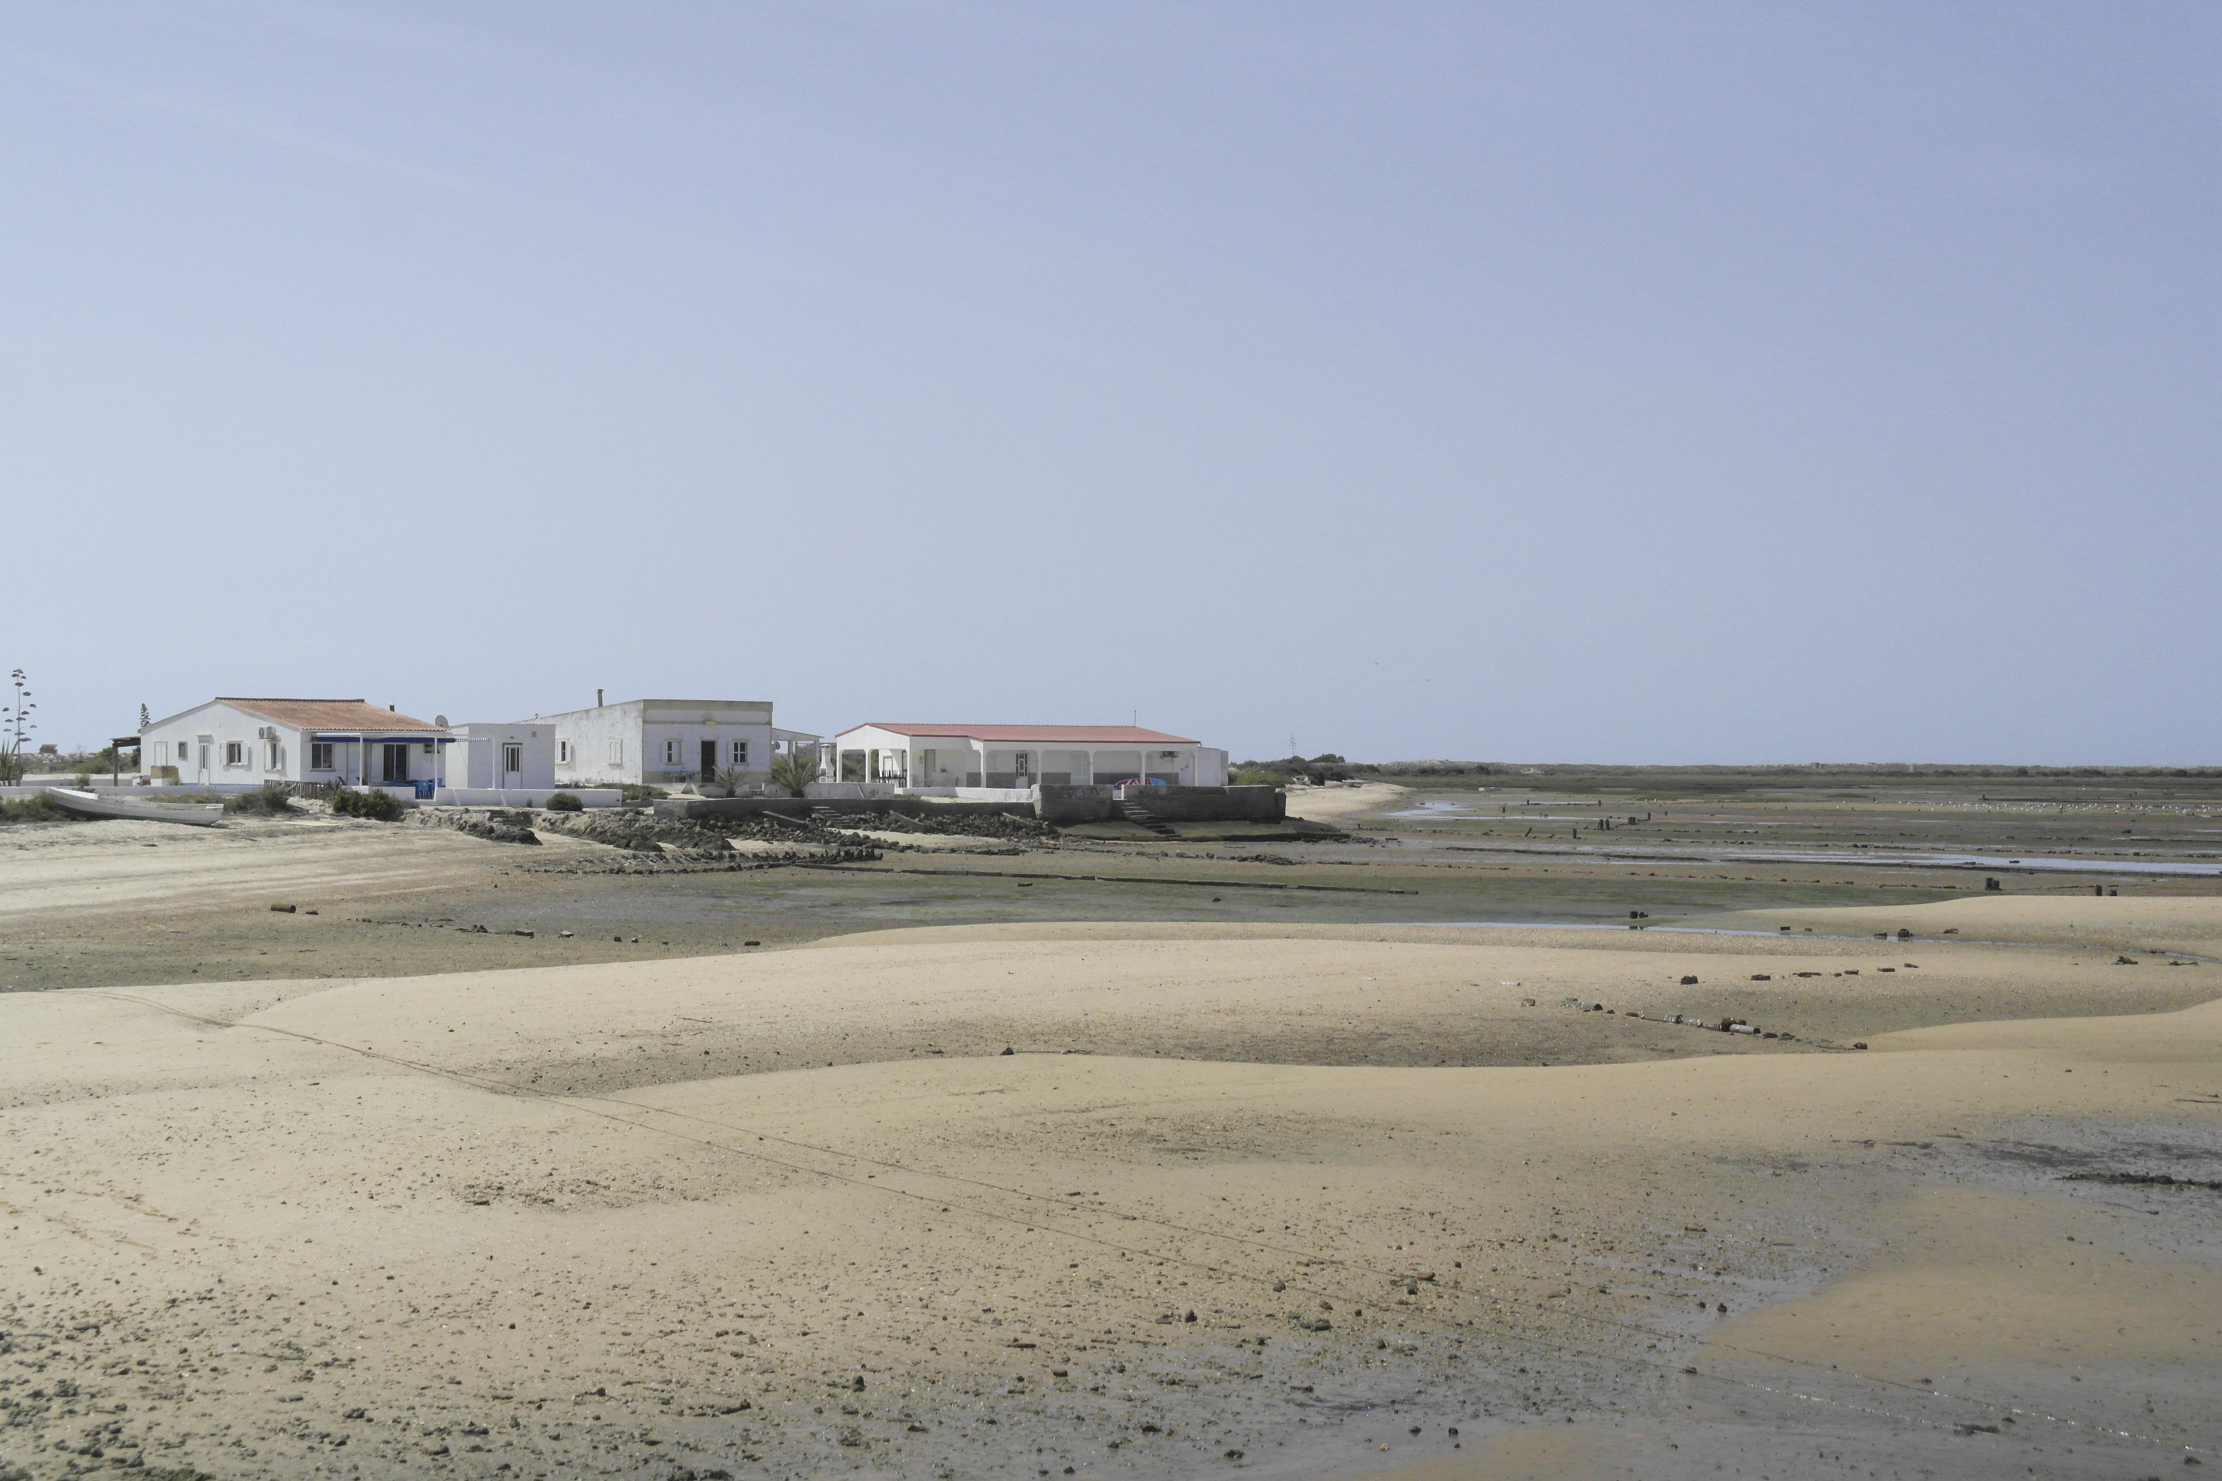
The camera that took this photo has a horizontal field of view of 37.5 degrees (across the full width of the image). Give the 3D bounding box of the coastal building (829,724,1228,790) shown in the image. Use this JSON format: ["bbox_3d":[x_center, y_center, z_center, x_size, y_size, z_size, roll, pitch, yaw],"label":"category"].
[{"bbox_3d":[-4.168,0.970,180.449,7.391,3.530,24.715,0,-1,41],"label":"coastal building"}]

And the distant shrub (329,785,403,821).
[{"bbox_3d":[-31.160,2.576,136.983,3.200,1.515,2.400,0,0,-13],"label":"distant shrub"}]

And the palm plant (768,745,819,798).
[{"bbox_3d":[-15.639,1.621,160.992,2.478,2.386,2.400,0,0,-6],"label":"palm plant"}]

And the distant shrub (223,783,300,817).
[{"bbox_3d":[-35.855,2.486,137.984,3.076,1.309,2.200,0,0,-15],"label":"distant shrub"}]

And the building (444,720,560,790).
[{"bbox_3d":[-30.215,0.820,157.366,4.600,3.050,5.120,0,-1,41],"label":"building"}]

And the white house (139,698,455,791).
[{"bbox_3d":[-38.907,0.201,156.298,13.740,4.170,8.406,0,-1,41],"label":"white house"}]

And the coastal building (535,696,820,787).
[{"bbox_3d":[-22.945,0.199,168.825,10.300,4.180,11.771,0,-1,41],"label":"coastal building"}]

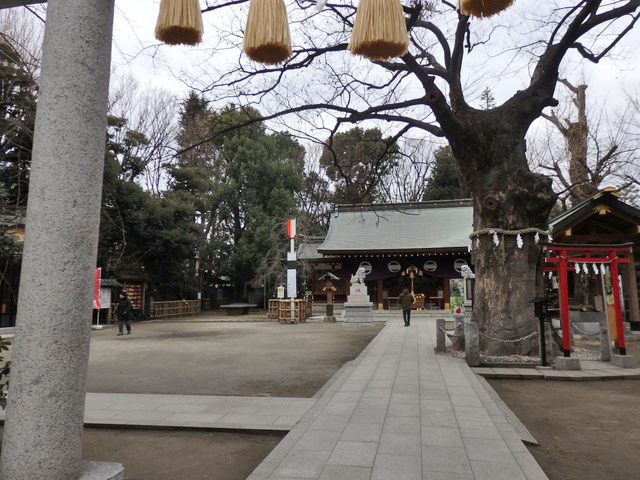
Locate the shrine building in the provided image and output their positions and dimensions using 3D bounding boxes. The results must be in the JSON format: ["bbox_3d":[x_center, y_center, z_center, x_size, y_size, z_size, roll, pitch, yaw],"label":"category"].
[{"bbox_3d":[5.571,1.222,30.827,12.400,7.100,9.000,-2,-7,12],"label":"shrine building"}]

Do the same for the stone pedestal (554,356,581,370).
[{"bbox_3d":[4.980,2.464,9.283,0.350,0.240,0.340,1,-6,-9],"label":"stone pedestal"}]

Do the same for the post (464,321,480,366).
[{"bbox_3d":[3.209,2.195,9.806,0.220,0.910,0.220,0,-6,-6],"label":"post"}]

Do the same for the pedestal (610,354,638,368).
[{"bbox_3d":[6.241,2.483,9.506,0.350,0.240,0.340,1,-6,-9],"label":"pedestal"}]

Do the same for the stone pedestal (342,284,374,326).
[{"bbox_3d":[1.855,3.056,21.746,1.380,1.930,1.300,-2,-7,12],"label":"stone pedestal"}]

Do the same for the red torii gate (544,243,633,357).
[{"bbox_3d":[5.604,1.221,9.535,1.780,2.280,0.240,1,-6,-9],"label":"red torii gate"}]

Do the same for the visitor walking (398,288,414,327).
[{"bbox_3d":[3.926,3.055,20.973,0.550,1.680,0.400,-2,-7,12],"label":"visitor walking"}]

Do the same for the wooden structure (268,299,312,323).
[{"bbox_3d":[-1.574,3.788,24.758,2.300,1.220,2.600,0,-6,-3],"label":"wooden structure"}]

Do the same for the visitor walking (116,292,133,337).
[{"bbox_3d":[-7.537,2.843,17.946,0.580,1.640,0.500,2,-7,-20],"label":"visitor walking"}]

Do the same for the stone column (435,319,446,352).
[{"bbox_3d":[3.149,2.479,12.074,0.200,0.850,0.200,-2,-7,12],"label":"stone column"}]

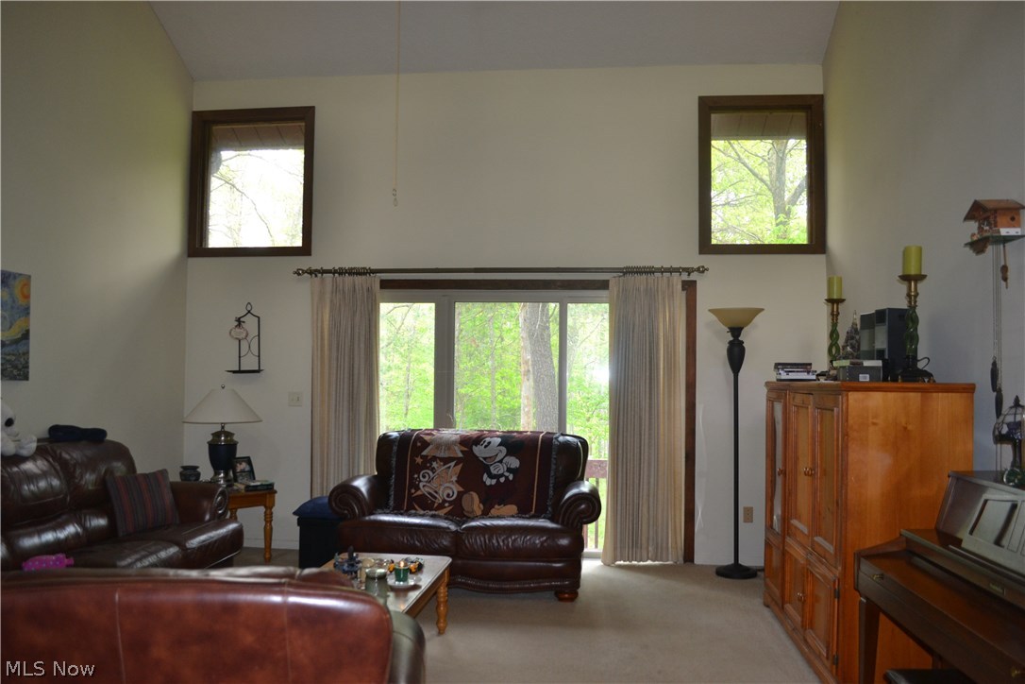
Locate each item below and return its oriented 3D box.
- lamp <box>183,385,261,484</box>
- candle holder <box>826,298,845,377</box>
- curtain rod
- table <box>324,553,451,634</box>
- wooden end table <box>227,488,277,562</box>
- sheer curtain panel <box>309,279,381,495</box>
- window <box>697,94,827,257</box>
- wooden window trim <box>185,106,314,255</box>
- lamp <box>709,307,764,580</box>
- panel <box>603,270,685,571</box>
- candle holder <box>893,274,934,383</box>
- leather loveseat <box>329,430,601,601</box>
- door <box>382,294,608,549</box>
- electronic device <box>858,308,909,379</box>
[{"bbox_3d":[-2.126,0.685,5.644,0.590,0.745,0.590,1,-2,6],"label":"lamp"},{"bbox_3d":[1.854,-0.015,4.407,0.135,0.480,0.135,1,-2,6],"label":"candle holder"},{"bbox_3d":[-0.127,-0.526,5.720,3.115,0.070,0.080,1,-2,6],"label":"curtain rod"},{"bbox_3d":[-0.706,1.331,3.591,0.640,0.400,1.180,0,-2,6],"label":"table"},{"bbox_3d":[-1.990,1.319,5.644,0.520,0.500,0.520,2,-3,-21],"label":"wooden end table"},{"bbox_3d":[-1.273,0.535,5.784,0.560,2.060,0.120,1,-2,6],"label":"sheer curtain panel"},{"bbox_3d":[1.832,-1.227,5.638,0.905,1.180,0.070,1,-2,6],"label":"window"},{"bbox_3d":[-2.080,-1.270,6.129,1.035,1.188,0.100,0,-2,6],"label":"wooden window trim"},{"bbox_3d":[1.579,0.689,5.400,0.387,1.875,0.387,0,-2,6],"label":"lamp"},{"bbox_3d":[0.965,0.563,5.623,0.599,2.110,0.120,0,-2,6],"label":"panel"},{"bbox_3d":[1.821,-0.061,3.457,0.170,0.484,0.165,0,-2,6],"label":"candle holder"},{"bbox_3d":[-0.255,1.089,5.077,1.655,0.960,0.940,1,-2,6],"label":"leather loveseat"},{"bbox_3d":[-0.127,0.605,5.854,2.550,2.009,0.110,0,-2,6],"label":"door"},{"bbox_3d":[1.864,0.029,3.809,0.145,0.364,0.270,1,-2,-7],"label":"electronic device"}]

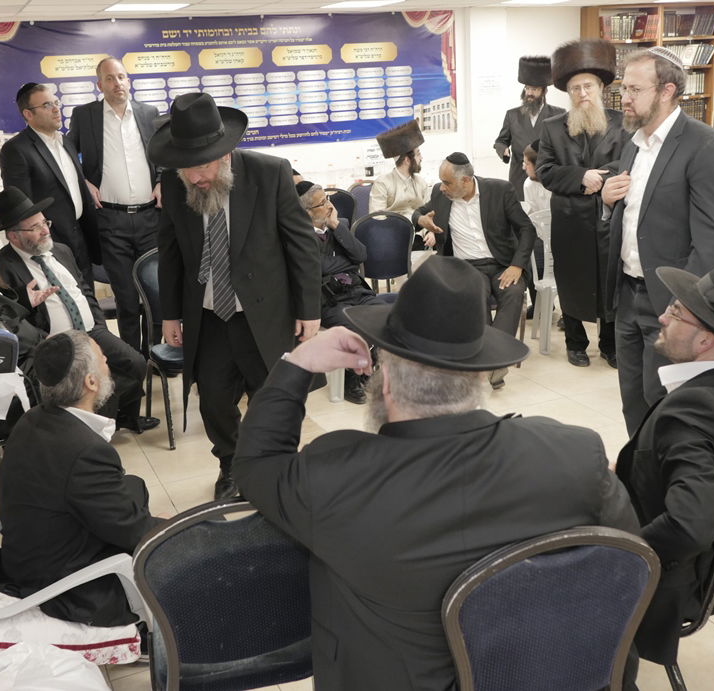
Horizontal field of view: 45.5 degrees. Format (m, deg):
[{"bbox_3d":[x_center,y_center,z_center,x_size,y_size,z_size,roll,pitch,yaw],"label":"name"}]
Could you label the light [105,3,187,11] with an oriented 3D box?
[{"bbox_3d":[-1.766,-2.851,7.196,0.600,0.050,0.520,-10,17,-22],"label":"light"}]

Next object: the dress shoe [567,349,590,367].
[{"bbox_3d":[1.379,0.036,5.280,0.110,0.110,0.300,-2,16,4],"label":"dress shoe"}]

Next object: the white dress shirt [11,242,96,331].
[{"bbox_3d":[-1.519,-0.284,4.250,0.290,0.520,0.410,-11,9,34],"label":"white dress shirt"}]

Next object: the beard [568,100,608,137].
[{"bbox_3d":[1.292,-1.272,4.764,0.210,0.210,0.120,2,17,17],"label":"beard"}]

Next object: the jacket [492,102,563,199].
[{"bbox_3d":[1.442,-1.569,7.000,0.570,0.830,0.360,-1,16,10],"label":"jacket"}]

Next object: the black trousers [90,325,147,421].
[{"bbox_3d":[-1.364,0.148,4.416,0.570,0.560,0.410,10,20,38],"label":"black trousers"}]

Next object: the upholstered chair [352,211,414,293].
[{"bbox_3d":[0.239,-0.394,5.627,0.450,0.920,0.560,-5,16,-6],"label":"upholstered chair"}]

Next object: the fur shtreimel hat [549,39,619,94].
[{"bbox_3d":[1.269,-1.563,4.774,0.360,0.170,0.360,2,-3,17],"label":"fur shtreimel hat"}]

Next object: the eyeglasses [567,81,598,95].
[{"bbox_3d":[1.332,-1.514,5.000,0.140,0.045,0.140,3,17,21],"label":"eyeglasses"}]

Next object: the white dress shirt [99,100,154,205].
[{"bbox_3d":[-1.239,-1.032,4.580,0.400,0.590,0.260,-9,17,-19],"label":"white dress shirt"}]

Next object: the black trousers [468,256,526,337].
[{"bbox_3d":[0.751,-0.227,5.221,0.500,0.580,0.620,-1,16,9],"label":"black trousers"}]

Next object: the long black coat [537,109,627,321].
[{"bbox_3d":[1.346,-0.754,4.870,0.580,1.200,0.380,1,17,14],"label":"long black coat"}]

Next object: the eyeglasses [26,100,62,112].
[{"bbox_3d":[-1.642,-1.248,4.450,0.140,0.045,0.140,2,17,19],"label":"eyeglasses"}]

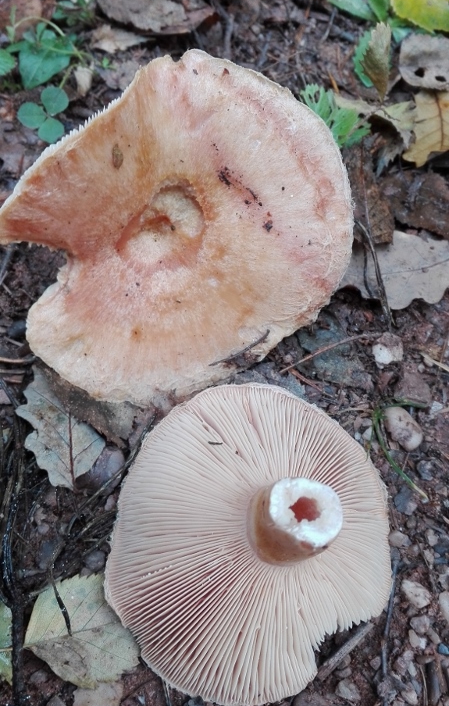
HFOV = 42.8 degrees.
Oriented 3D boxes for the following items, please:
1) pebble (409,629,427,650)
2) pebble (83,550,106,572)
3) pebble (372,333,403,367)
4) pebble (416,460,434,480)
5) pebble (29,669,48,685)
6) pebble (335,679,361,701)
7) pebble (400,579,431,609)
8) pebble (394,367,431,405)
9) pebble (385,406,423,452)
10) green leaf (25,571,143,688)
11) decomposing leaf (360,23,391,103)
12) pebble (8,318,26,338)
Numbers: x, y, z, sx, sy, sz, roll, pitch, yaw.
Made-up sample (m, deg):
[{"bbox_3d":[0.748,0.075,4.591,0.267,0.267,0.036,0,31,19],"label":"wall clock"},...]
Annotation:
[{"bbox_3d":[0.091,0.135,0.270,0.005,0.005,0.008,-25,67,-11],"label":"pebble"},{"bbox_3d":[-0.061,0.097,0.269,0.010,0.006,0.009,-5,68,-2],"label":"pebble"},{"bbox_3d":[0.080,-0.001,0.281,0.014,0.010,0.018,13,68,5],"label":"pebble"},{"bbox_3d":[0.100,0.059,0.284,0.009,0.006,0.010,-33,72,-12],"label":"pebble"},{"bbox_3d":[-0.074,0.130,0.229,0.007,0.006,0.006,-13,68,-5],"label":"pebble"},{"bbox_3d":[0.054,0.147,0.249,0.011,0.005,0.008,10,68,4],"label":"pebble"},{"bbox_3d":[0.088,0.111,0.263,0.011,0.007,0.015,-40,73,-15],"label":"pebble"},{"bbox_3d":[0.090,0.016,0.273,0.016,0.010,0.018,4,68,2],"label":"pebble"},{"bbox_3d":[0.091,0.038,0.291,0.015,0.010,0.025,-29,71,-11],"label":"pebble"},{"bbox_3d":[-0.065,0.131,0.269,0.057,0.009,0.043,-11,65,-5],"label":"green leaf"},{"bbox_3d":[0.081,-0.157,0.309,0.016,0.016,0.045,10,72,3],"label":"decomposing leaf"},{"bbox_3d":[-0.123,-0.015,0.340,0.013,0.007,0.013,-23,67,-10],"label":"pebble"}]

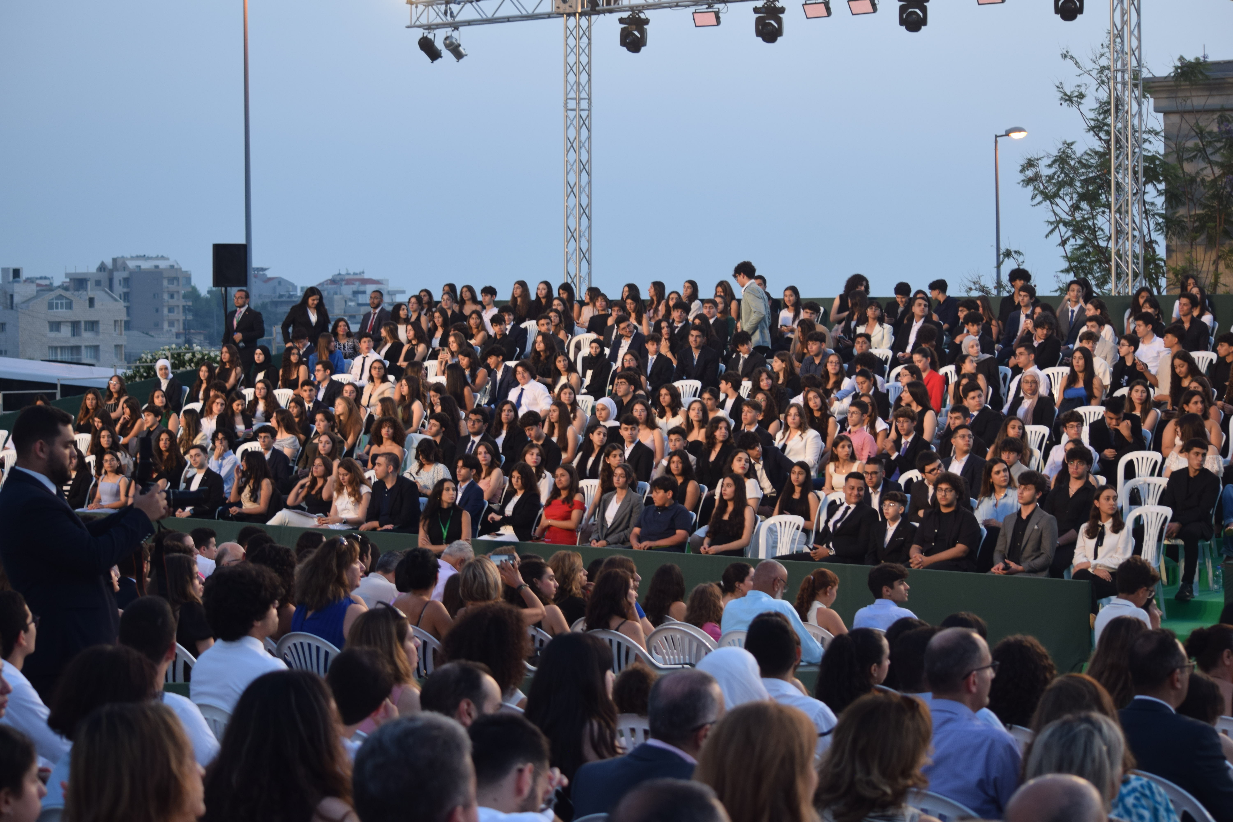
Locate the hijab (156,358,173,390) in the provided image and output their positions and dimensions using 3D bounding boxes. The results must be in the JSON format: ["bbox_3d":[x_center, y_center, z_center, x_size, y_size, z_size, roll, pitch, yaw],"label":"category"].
[{"bbox_3d":[-5.234,-0.413,32.500,0.220,0.370,0.250,0,2,0],"label":"hijab"}]

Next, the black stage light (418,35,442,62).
[{"bbox_3d":[-2.635,-5.142,39.800,0.280,0.460,0.280,-41,15,-15],"label":"black stage light"}]

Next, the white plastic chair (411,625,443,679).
[{"bbox_3d":[-0.823,1.395,13.600,0.550,0.800,0.570,-2,2,-45],"label":"white plastic chair"}]

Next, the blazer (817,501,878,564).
[{"bbox_3d":[1.726,0.941,21.100,0.500,0.580,0.420,1,3,40],"label":"blazer"}]

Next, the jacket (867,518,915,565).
[{"bbox_3d":[2.176,1.079,22.300,0.370,0.500,0.280,0,1,35],"label":"jacket"}]

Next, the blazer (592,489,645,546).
[{"bbox_3d":[0.004,0.896,22.700,0.460,0.560,0.420,1,3,36],"label":"blazer"}]

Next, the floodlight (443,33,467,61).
[{"bbox_3d":[-2.247,-5.052,39.000,0.270,0.380,0.240,-49,22,-19],"label":"floodlight"}]

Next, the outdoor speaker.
[{"bbox_3d":[-5.550,-2.079,40.200,0.420,0.610,0.380,-1,1,-22],"label":"outdoor speaker"}]

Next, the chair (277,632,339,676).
[{"bbox_3d":[-1.252,1.393,12.805,0.570,0.820,0.560,1,3,41],"label":"chair"}]

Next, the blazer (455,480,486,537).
[{"bbox_3d":[-1.405,0.919,26.000,0.320,0.570,0.420,-1,2,-42],"label":"blazer"}]

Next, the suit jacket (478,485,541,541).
[{"bbox_3d":[-0.953,0.958,25.600,0.380,0.550,0.430,-1,2,-42],"label":"suit jacket"}]

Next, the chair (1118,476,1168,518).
[{"bbox_3d":[4.019,0.959,21.934,0.450,0.870,0.520,1,3,40],"label":"chair"}]

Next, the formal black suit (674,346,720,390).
[{"bbox_3d":[0.826,-0.381,29.200,0.470,0.580,0.360,0,3,22],"label":"formal black suit"}]

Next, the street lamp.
[{"bbox_3d":[8.860,-2.980,63.139,0.740,6.800,0.280,-1,2,0],"label":"street lamp"}]

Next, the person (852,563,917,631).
[{"bbox_3d":[1.704,1.552,17.400,0.500,1.250,0.750,1,3,36],"label":"person"}]

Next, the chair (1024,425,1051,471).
[{"bbox_3d":[3.436,0.565,24.234,0.450,0.870,0.520,1,3,40],"label":"chair"}]

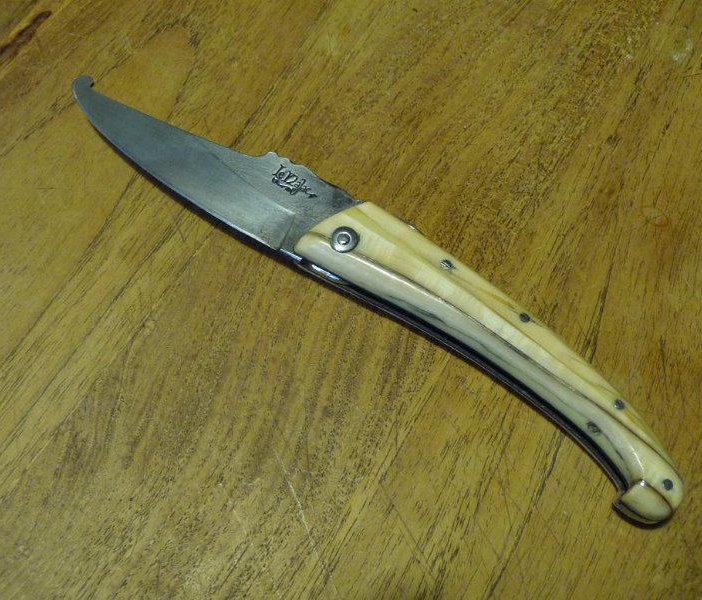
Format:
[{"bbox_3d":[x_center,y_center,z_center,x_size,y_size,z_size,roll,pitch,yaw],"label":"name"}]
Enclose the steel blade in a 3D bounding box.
[{"bbox_3d":[-0.041,-0.037,0.249,0.100,0.004,0.027,24,66,11],"label":"steel blade"}]

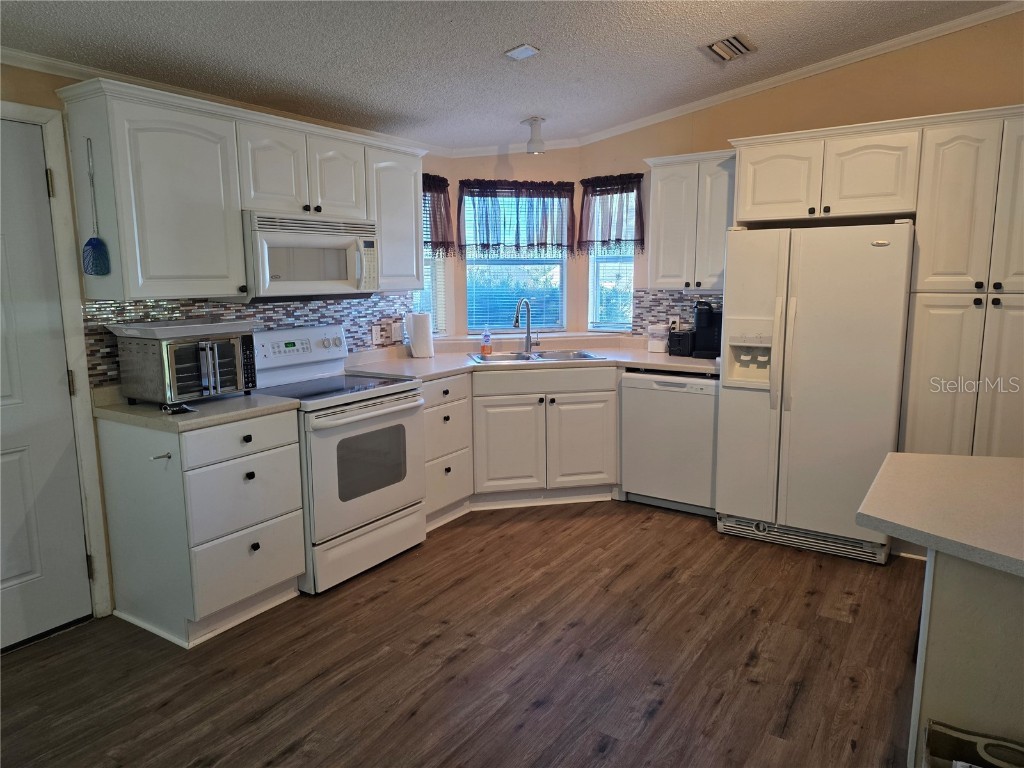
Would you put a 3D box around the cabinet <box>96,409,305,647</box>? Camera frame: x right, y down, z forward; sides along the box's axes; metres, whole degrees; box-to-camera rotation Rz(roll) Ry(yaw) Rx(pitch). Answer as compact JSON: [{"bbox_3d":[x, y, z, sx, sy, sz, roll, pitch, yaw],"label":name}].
[{"bbox_3d":[-1.333,0.556,2.983,0.630,0.878,0.557,5,10,33],"label":"cabinet"}]

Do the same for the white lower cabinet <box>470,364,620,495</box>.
[{"bbox_3d":[0.162,0.283,4.523,0.910,0.840,0.660,-2,9,-9],"label":"white lower cabinet"}]

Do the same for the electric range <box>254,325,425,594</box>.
[{"bbox_3d":[-0.941,0.317,3.521,0.645,1.180,0.775,5,10,33],"label":"electric range"}]

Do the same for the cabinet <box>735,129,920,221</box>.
[{"bbox_3d":[1.733,-1.087,3.683,0.870,0.398,0.590,5,10,33],"label":"cabinet"}]

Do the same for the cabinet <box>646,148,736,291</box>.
[{"bbox_3d":[1.197,-0.975,4.212,0.585,0.770,0.335,5,10,33],"label":"cabinet"}]

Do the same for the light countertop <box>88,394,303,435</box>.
[{"bbox_3d":[-1.332,0.106,2.914,0.640,0.040,0.570,5,10,33],"label":"light countertop"}]

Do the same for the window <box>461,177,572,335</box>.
[{"bbox_3d":[0.043,-0.890,4.837,0.800,1.055,0.120,-2,9,-9],"label":"window"}]

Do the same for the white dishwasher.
[{"bbox_3d":[1.089,0.334,4.309,0.595,0.865,0.600,5,10,33],"label":"white dishwasher"}]

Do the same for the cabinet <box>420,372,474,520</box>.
[{"bbox_3d":[-0.604,0.361,4.064,0.625,0.840,0.460,5,10,33],"label":"cabinet"}]

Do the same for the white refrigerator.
[{"bbox_3d":[1.675,-0.001,3.733,0.840,1.690,0.800,5,10,33],"label":"white refrigerator"}]

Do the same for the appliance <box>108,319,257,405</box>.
[{"bbox_3d":[-1.422,-0.094,3.033,0.330,0.320,0.480,5,10,33],"label":"appliance"}]

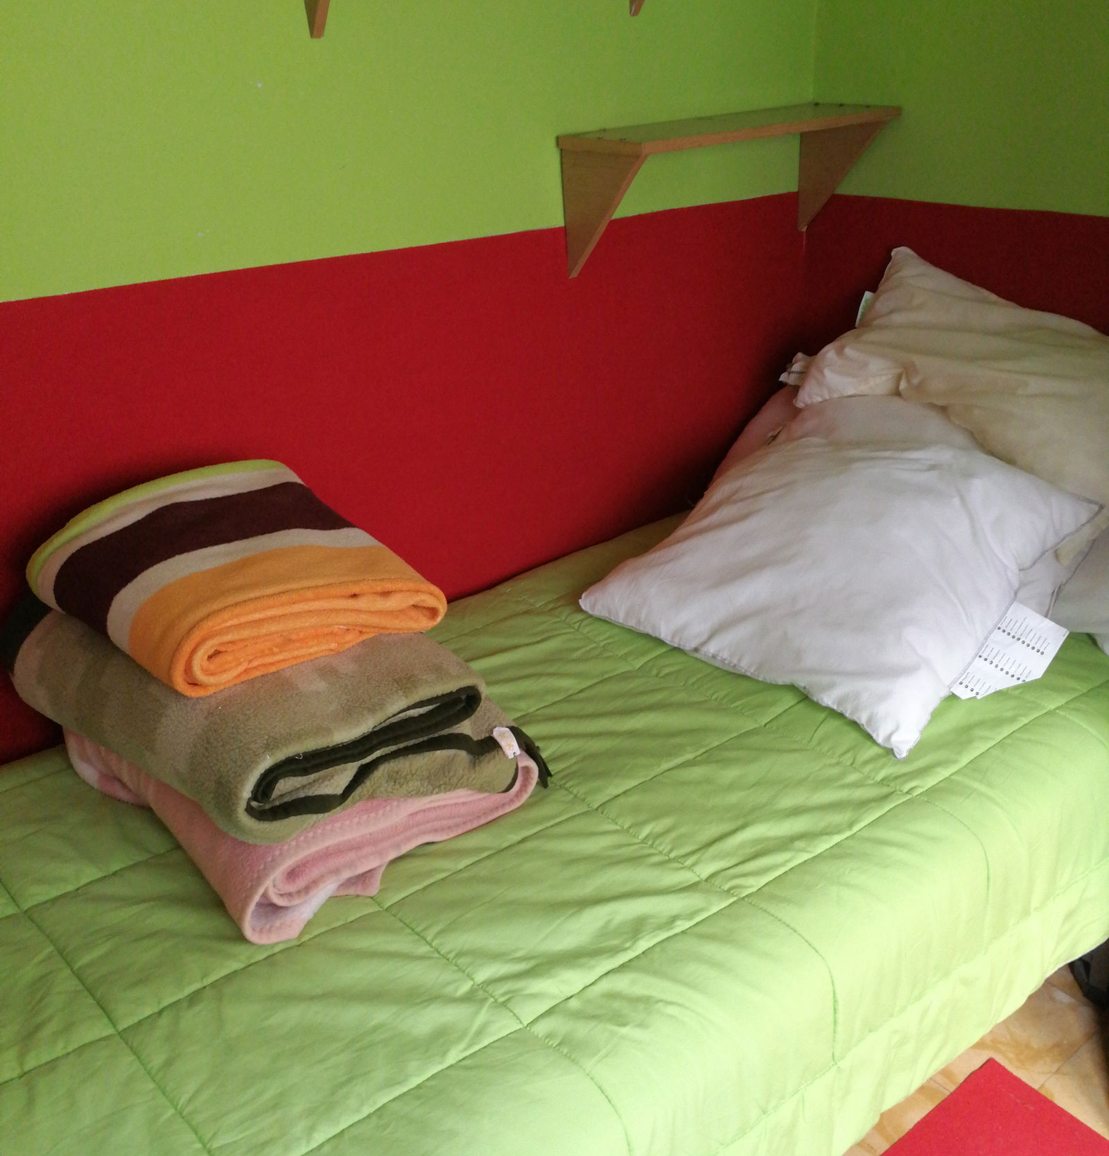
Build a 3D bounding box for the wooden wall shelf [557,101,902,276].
[{"bbox_3d":[0.305,-0.646,1.930,0.585,0.220,0.202,-21,31,-32],"label":"wooden wall shelf"}]

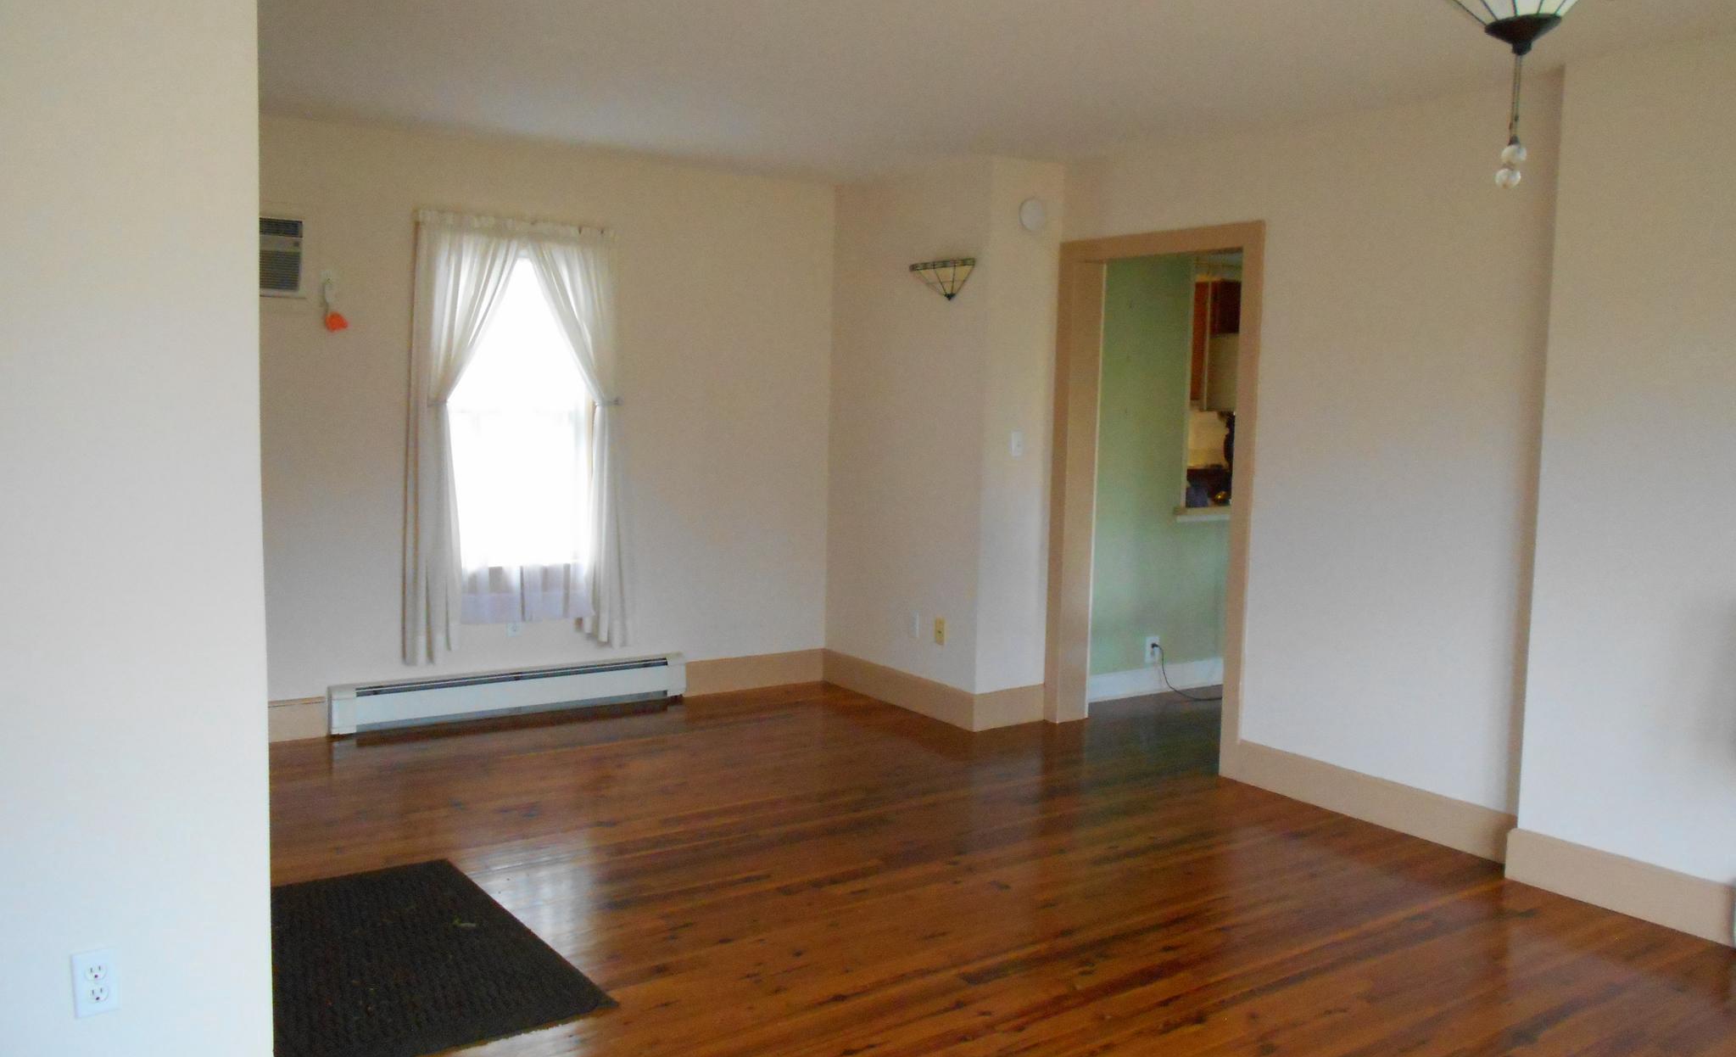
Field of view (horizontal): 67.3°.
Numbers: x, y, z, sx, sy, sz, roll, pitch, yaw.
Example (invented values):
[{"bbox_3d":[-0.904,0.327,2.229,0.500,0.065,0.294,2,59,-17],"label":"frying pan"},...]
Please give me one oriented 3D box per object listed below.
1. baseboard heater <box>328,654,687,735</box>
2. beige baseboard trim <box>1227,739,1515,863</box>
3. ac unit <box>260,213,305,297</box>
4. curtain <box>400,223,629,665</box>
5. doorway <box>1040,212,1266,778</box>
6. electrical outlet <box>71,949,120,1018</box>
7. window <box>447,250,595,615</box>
[{"bbox_3d":[-1.561,0.726,5.840,1.611,0.201,0.075,-2,6,-35],"label":"baseboard heater"},{"bbox_3d":[1.713,0.944,4.644,0.027,0.164,1.167,-2,6,-35],"label":"beige baseboard trim"},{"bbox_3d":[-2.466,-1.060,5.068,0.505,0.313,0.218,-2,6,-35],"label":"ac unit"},{"bbox_3d":[-1.526,-0.384,5.724,0.983,1.895,0.164,-2,6,-35],"label":"curtain"},{"bbox_3d":[1.201,-0.137,5.503,0.198,2.150,1.147,-2,6,-35],"label":"doorway"},{"bbox_3d":[-1.286,0.757,2.173,0.073,0.114,0.007,-2,6,-35],"label":"electrical outlet"},{"bbox_3d":[-1.543,-0.380,5.813,0.662,1.577,0.109,-2,6,-35],"label":"window"}]

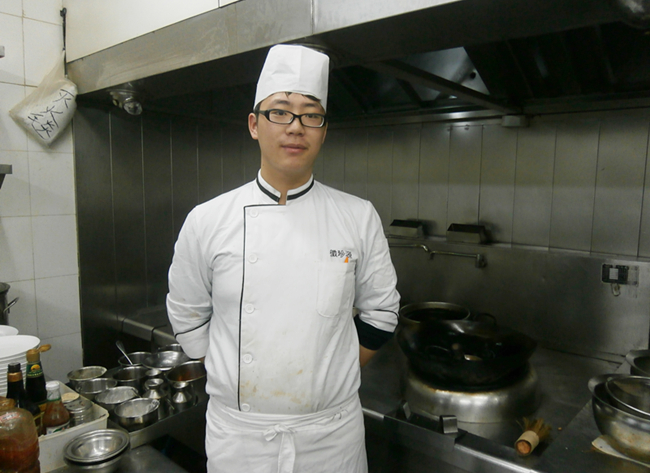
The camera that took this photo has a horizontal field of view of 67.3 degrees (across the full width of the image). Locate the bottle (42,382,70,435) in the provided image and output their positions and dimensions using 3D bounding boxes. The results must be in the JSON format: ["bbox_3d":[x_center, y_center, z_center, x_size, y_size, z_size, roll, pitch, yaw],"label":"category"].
[{"bbox_3d":[-0.673,0.459,1.220,0.066,0.190,0.066,-4,8,-38],"label":"bottle"}]

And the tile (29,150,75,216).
[{"bbox_3d":[-1.304,-0.250,2.343,0.012,0.300,0.200,6,8,41],"label":"tile"}]

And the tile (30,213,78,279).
[{"bbox_3d":[-1.309,0.046,2.376,0.010,0.300,0.200,6,8,40],"label":"tile"}]

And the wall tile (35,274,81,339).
[{"bbox_3d":[-1.313,0.346,2.409,0.010,0.300,0.200,6,8,40],"label":"wall tile"}]

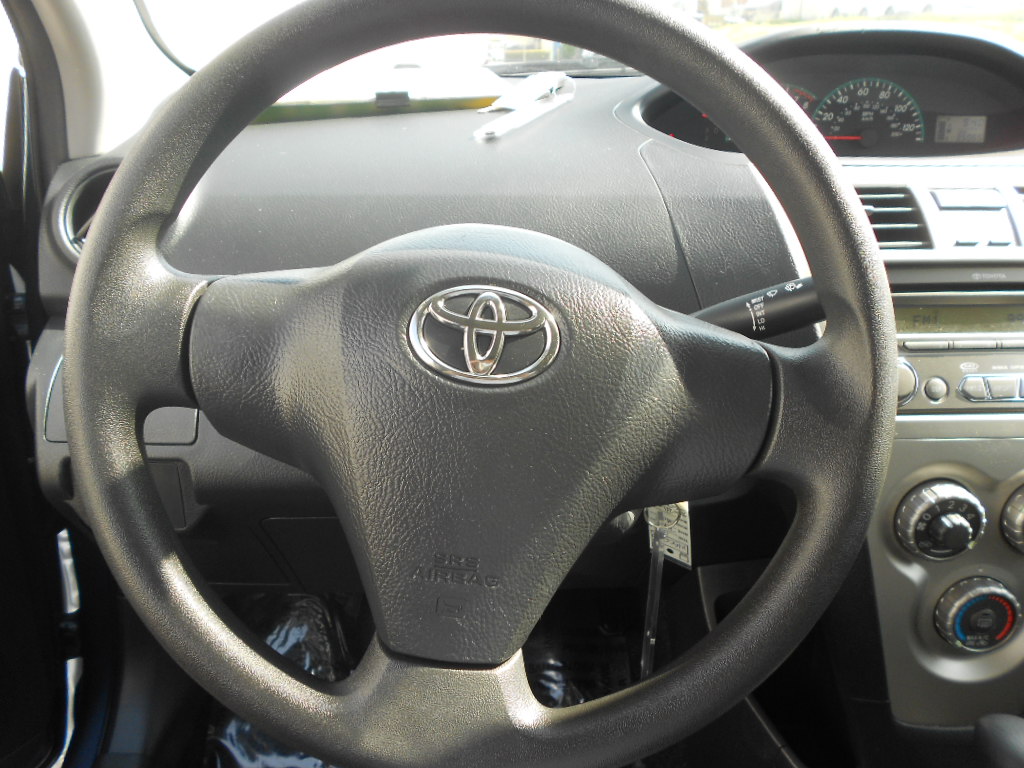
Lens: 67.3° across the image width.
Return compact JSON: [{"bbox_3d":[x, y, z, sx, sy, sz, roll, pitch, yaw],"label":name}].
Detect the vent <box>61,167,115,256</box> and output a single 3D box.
[{"bbox_3d":[-0.297,-0.124,0.590,0.086,0.086,0.032,-5,14,-11],"label":"vent"}]

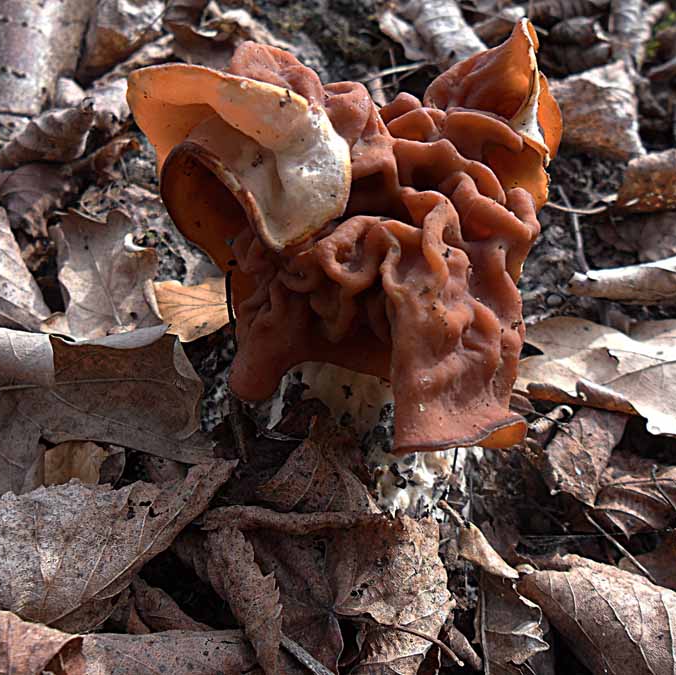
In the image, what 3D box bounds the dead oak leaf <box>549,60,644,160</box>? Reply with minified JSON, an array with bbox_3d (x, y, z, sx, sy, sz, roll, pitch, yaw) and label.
[{"bbox_3d":[0.161,-0.145,0.450,0.070,0.030,0.058,0,72,0],"label":"dead oak leaf"}]

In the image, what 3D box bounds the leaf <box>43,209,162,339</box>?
[{"bbox_3d":[-0.100,-0.027,0.297,0.047,0.018,0.064,5,62,6],"label":"leaf"}]

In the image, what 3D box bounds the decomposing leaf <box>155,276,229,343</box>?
[{"bbox_3d":[-0.063,-0.012,0.305,0.032,0.007,0.028,-4,62,-2],"label":"decomposing leaf"}]

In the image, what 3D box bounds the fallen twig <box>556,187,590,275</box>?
[{"bbox_3d":[0.124,-0.058,0.367,0.004,0.003,0.083,3,42,3],"label":"fallen twig"}]

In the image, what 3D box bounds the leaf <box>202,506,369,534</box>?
[{"bbox_3d":[-0.015,0.053,0.205,0.048,0.009,0.011,0,37,0],"label":"leaf"}]

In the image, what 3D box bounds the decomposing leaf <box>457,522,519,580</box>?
[{"bbox_3d":[0.045,0.068,0.217,0.010,0.008,0.022,-39,69,-18],"label":"decomposing leaf"}]

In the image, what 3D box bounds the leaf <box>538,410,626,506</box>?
[{"bbox_3d":[0.082,0.040,0.235,0.031,0.013,0.038,6,67,8],"label":"leaf"}]

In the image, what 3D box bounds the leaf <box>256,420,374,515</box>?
[{"bbox_3d":[-0.008,0.044,0.240,0.040,0.014,0.029,-4,67,-2],"label":"leaf"}]

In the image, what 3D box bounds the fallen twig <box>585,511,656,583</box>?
[{"bbox_3d":[0.090,0.067,0.226,0.002,0.002,0.031,-21,46,-22],"label":"fallen twig"}]

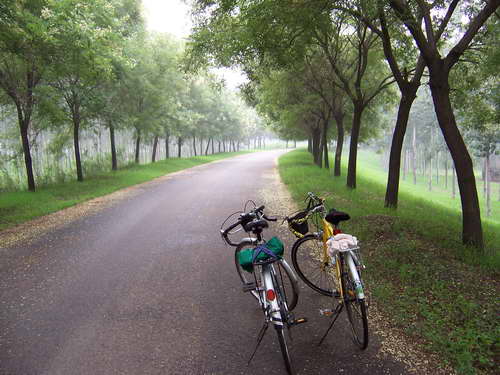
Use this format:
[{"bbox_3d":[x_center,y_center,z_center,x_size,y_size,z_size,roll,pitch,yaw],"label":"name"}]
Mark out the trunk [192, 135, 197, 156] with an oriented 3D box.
[{"bbox_3d":[-4.308,-3.260,37.000,0.280,1.710,0.280,0,6,0],"label":"trunk"}]

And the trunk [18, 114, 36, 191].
[{"bbox_3d":[-6.578,-0.989,14.092,0.460,2.198,0.320,0,6,0],"label":"trunk"}]

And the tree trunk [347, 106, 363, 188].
[{"bbox_3d":[3.239,-1.229,14.776,0.450,2.533,0.340,0,6,0],"label":"tree trunk"}]

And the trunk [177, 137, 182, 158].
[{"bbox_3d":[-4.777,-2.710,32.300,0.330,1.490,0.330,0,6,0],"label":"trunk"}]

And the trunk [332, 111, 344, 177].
[{"bbox_3d":[3.725,-1.843,20.064,0.460,2.766,0.350,0,6,0],"label":"trunk"}]

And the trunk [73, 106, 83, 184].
[{"bbox_3d":[-6.282,-1.591,17.361,0.340,2.829,0.280,0,6,0],"label":"trunk"}]

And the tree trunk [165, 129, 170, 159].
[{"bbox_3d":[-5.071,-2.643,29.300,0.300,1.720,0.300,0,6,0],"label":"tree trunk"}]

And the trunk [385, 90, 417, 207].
[{"bbox_3d":[3.338,-0.844,10.574,0.620,2.576,0.420,0,6,0],"label":"trunk"}]

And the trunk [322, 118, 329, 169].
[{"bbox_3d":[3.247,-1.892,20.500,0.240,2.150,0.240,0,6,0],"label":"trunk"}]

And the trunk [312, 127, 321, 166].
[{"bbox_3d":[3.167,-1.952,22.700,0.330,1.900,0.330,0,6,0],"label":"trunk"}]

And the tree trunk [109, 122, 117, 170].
[{"bbox_3d":[-5.682,-1.694,19.700,0.290,1.980,0.290,0,6,0],"label":"tree trunk"}]

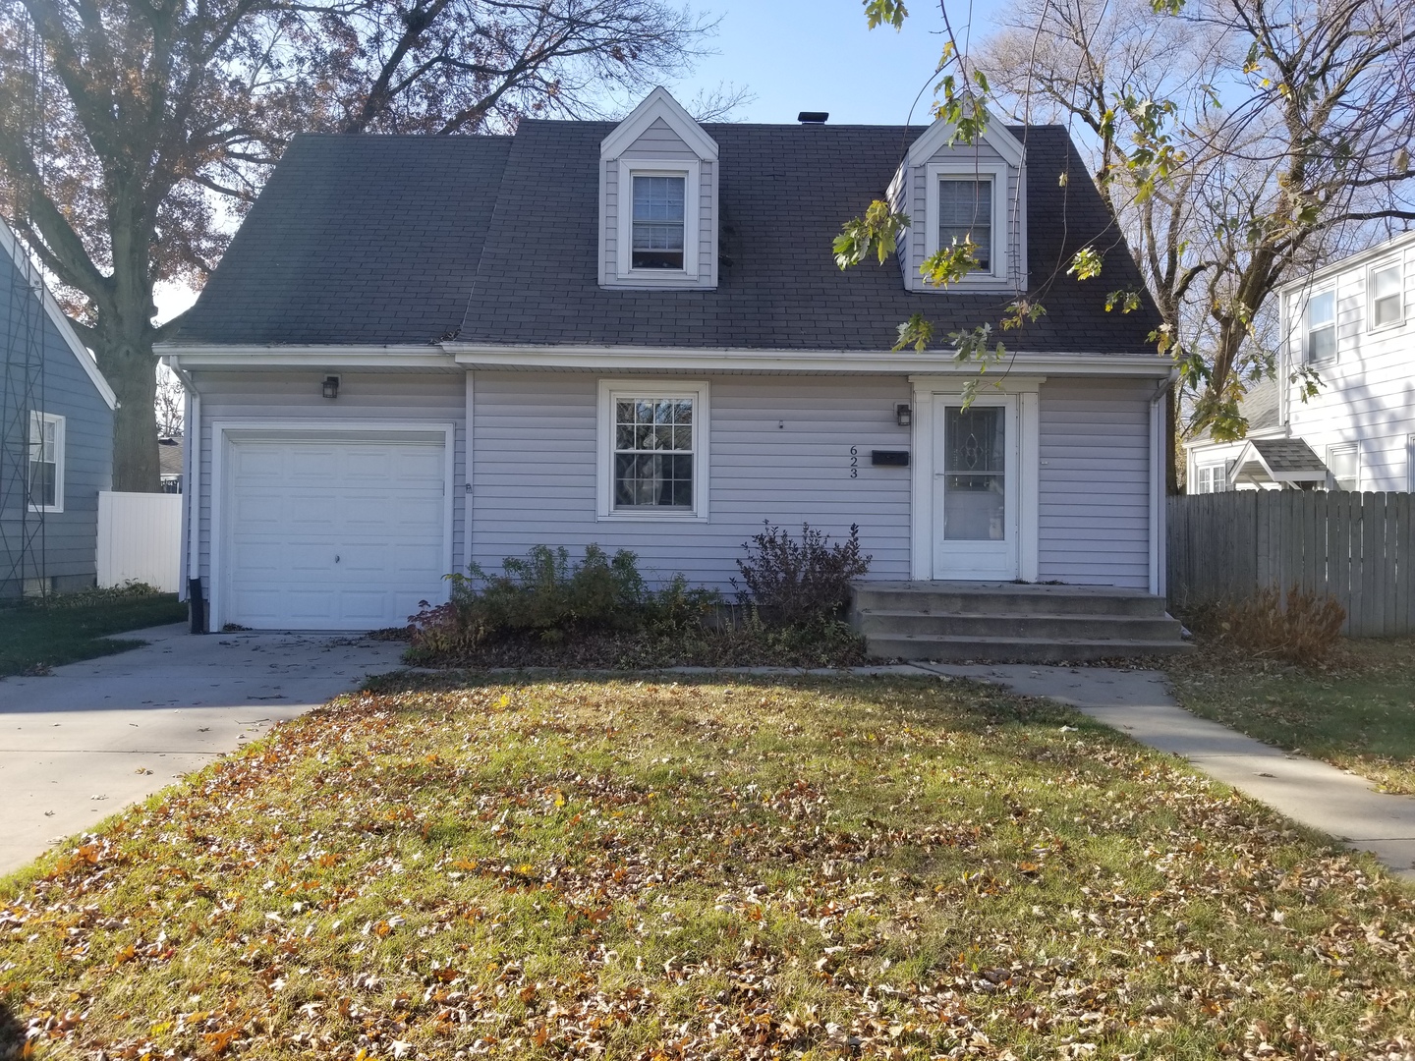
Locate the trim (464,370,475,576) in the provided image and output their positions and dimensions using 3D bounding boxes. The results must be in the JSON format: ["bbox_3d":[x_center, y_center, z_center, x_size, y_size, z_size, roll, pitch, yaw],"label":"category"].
[{"bbox_3d":[-2.597,-0.566,11.571,0.108,2.346,0.080,1,0,0],"label":"trim"}]

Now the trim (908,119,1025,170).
[{"bbox_3d":[2.910,-4.501,12.065,1.330,0.860,0.220,1,0,0],"label":"trim"}]

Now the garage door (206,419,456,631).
[{"bbox_3d":[-4.091,-0.027,11.711,2.618,2.255,0.300,1,0,0],"label":"garage door"}]

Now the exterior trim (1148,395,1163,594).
[{"bbox_3d":[4.871,-0.390,11.526,0.168,2.277,0.130,1,0,0],"label":"exterior trim"}]

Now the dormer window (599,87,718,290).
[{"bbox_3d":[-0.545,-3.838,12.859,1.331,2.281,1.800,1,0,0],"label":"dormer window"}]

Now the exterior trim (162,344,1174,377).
[{"bbox_3d":[-0.421,-1.759,11.214,10.582,0.231,0.240,1,0,0],"label":"exterior trim"}]

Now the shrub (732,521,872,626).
[{"bbox_3d":[0.955,0.469,10.770,1.408,1.128,1.150,1,0,0],"label":"shrub"}]

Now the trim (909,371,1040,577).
[{"bbox_3d":[2.919,-0.561,11.547,1.462,2.225,0.140,1,0,0],"label":"trim"}]

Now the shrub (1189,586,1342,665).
[{"bbox_3d":[5.400,0.882,10.280,1.548,0.727,1.100,1,0,0],"label":"shrub"}]

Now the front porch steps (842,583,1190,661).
[{"bbox_3d":[2.967,0.884,10.577,2.970,0.595,2.020,1,0,0],"label":"front porch steps"}]

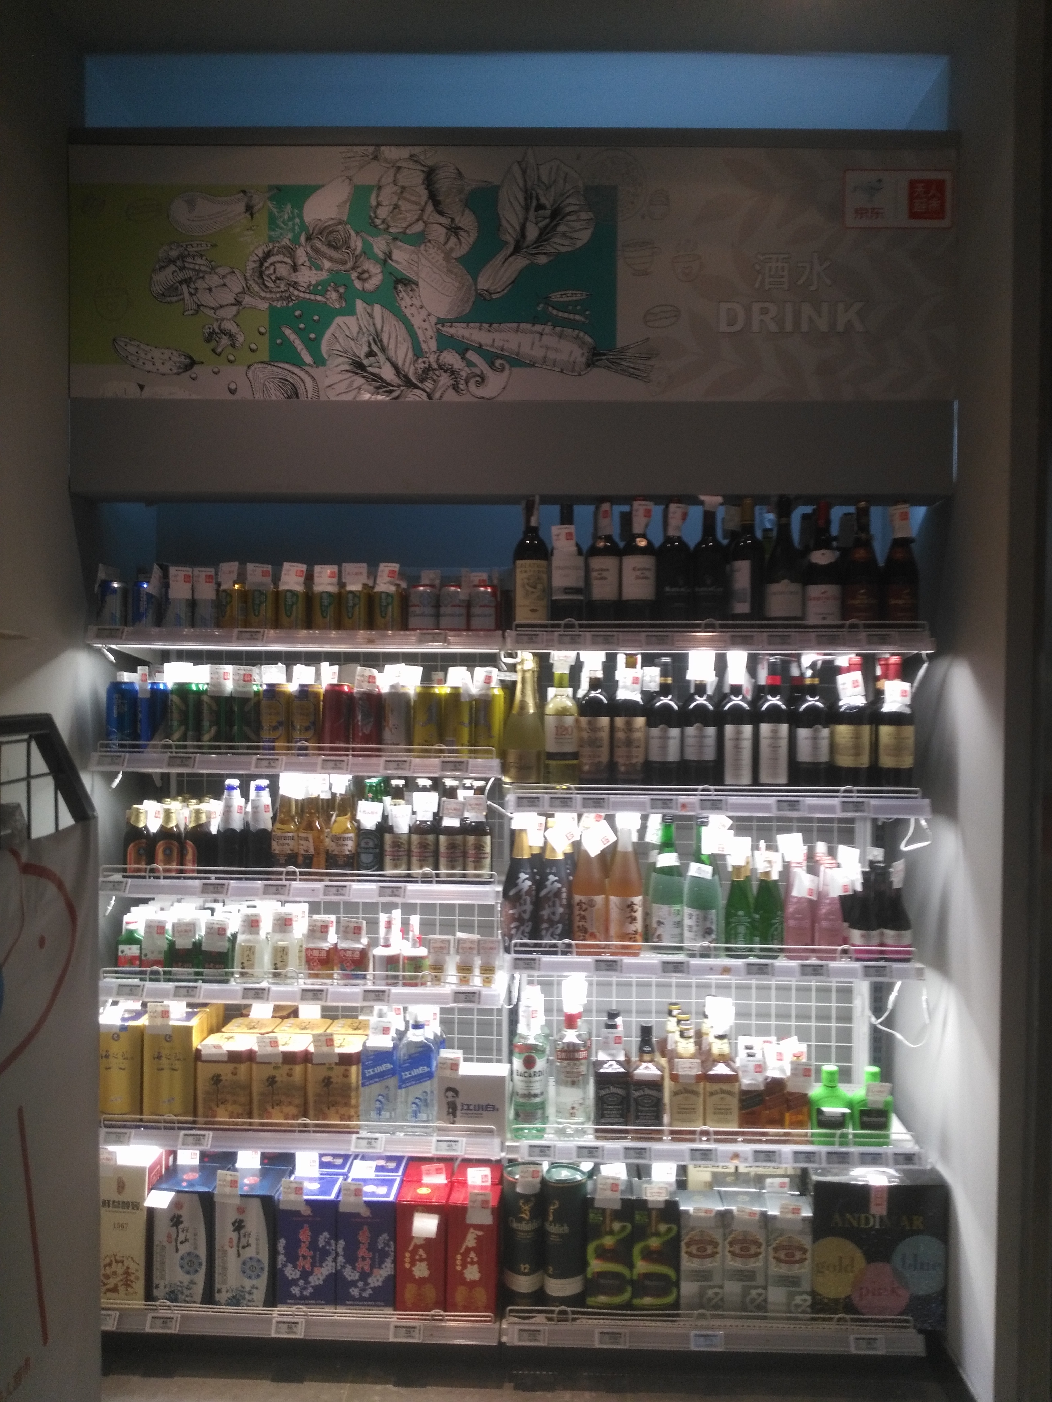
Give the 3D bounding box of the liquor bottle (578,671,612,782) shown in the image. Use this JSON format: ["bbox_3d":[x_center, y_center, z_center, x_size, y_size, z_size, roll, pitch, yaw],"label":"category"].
[{"bbox_3d":[0.154,0.047,2.529,0.075,0.296,0.075,1,2,2],"label":"liquor bottle"}]

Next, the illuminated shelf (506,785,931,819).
[{"bbox_3d":[0.426,0.216,2.670,0.923,0.063,0.400,1,1,1],"label":"illuminated shelf"}]

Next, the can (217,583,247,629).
[{"bbox_3d":[-0.656,-0.205,2.533,0.066,0.114,0.066,1,1,0],"label":"can"}]

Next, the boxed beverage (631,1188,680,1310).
[{"bbox_3d":[0.283,1.214,2.521,0.103,0.260,0.103,1,1,2],"label":"boxed beverage"}]

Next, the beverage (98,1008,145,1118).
[{"bbox_3d":[-0.909,0.836,2.585,0.111,0.233,0.110,1,1,1],"label":"beverage"}]

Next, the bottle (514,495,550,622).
[{"bbox_3d":[0.012,-0.296,2.503,0.076,0.305,0.076,1,1,2],"label":"bottle"}]

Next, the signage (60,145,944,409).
[{"bbox_3d":[-0.042,-0.989,2.639,2.048,0.586,0.040,1,1,2],"label":"signage"}]

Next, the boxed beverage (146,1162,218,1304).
[{"bbox_3d":[-0.748,1.202,2.553,0.133,0.258,0.137,1,1,2],"label":"boxed beverage"}]

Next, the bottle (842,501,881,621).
[{"bbox_3d":[0.746,-0.293,2.515,0.083,0.297,0.083,1,1,1],"label":"bottle"}]

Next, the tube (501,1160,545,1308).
[{"bbox_3d":[-0.006,1.191,2.494,0.086,0.296,0.086,1,2,2],"label":"tube"}]

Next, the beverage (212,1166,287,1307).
[{"bbox_3d":[-0.611,1.208,2.549,0.133,0.257,0.137,1,1,2],"label":"beverage"}]

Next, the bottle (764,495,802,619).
[{"bbox_3d":[0.560,-0.295,2.466,0.081,0.302,0.081,1,1,2],"label":"bottle"}]

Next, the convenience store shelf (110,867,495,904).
[{"bbox_3d":[-0.502,0.397,2.658,0.900,0.065,0.360,1,1,2],"label":"convenience store shelf"}]

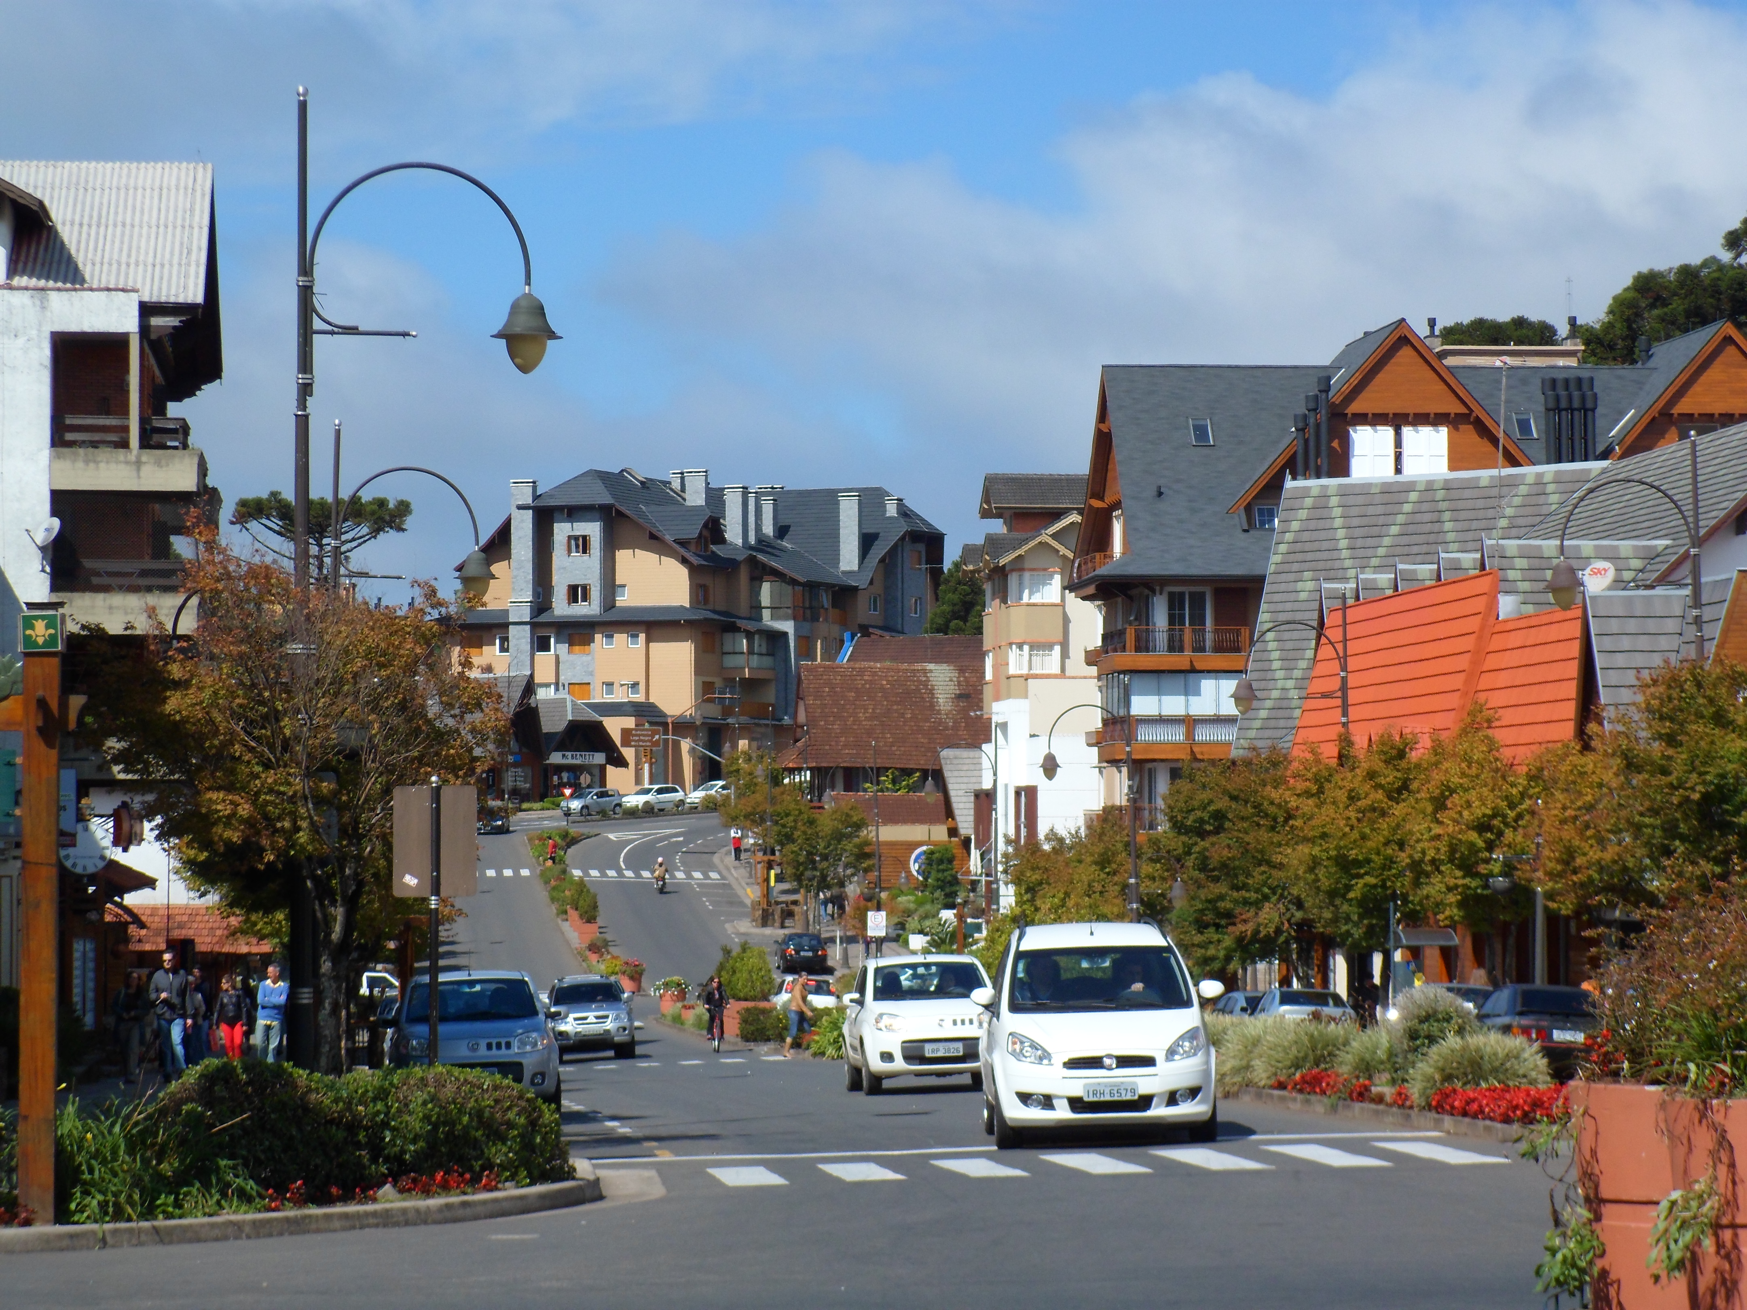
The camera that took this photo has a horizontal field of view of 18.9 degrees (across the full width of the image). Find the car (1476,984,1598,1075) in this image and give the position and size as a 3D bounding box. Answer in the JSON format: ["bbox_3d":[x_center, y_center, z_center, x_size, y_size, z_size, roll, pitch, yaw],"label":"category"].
[{"bbox_3d":[8.930,5.070,70.000,1.670,1.360,4.260,0,-3,-2],"label":"car"}]

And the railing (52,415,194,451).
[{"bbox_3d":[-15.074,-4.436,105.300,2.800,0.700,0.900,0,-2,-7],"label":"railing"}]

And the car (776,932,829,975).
[{"bbox_3d":[-2.810,11.790,208.300,1.740,1.470,4.500,0,1,-5],"label":"car"}]

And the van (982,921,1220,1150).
[{"bbox_3d":[1.700,2.940,40.650,1.720,1.690,3.930,0,-3,-1],"label":"van"}]

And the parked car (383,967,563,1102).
[{"bbox_3d":[-4.000,3.910,52.700,1.640,1.490,3.770,0,-3,-5],"label":"parked car"}]

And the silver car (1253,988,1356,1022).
[{"bbox_3d":[7.980,6.860,97.000,1.670,1.430,4.100,0,-2,-2],"label":"silver car"}]

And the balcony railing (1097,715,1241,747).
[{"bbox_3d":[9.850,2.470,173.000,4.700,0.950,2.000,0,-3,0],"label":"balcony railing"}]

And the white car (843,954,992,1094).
[{"bbox_3d":[0.604,3.960,56.300,1.680,1.490,3.770,0,-3,-5],"label":"white car"}]

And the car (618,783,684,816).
[{"bbox_3d":[-12.057,7.923,288.000,1.680,1.480,3.950,-2,-3,44],"label":"car"}]

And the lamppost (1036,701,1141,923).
[{"bbox_3d":[4.987,4.861,121.000,2.400,8.400,0.550,0,-2,-3],"label":"lamppost"}]

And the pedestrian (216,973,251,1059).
[{"bbox_3d":[-10.001,5.789,82.000,0.550,1.610,0.360,0,-2,-2],"label":"pedestrian"}]

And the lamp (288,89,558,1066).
[{"bbox_3d":[-4.450,-0.550,52.200,2.720,10.100,0.700,0,-3,-7],"label":"lamp"}]

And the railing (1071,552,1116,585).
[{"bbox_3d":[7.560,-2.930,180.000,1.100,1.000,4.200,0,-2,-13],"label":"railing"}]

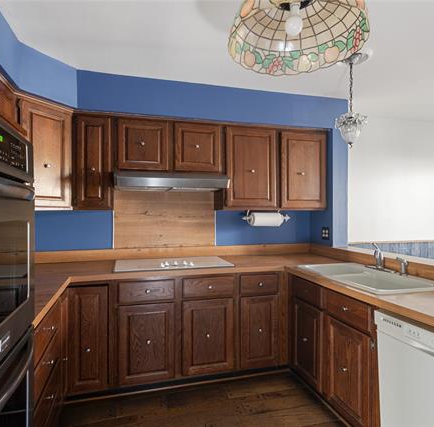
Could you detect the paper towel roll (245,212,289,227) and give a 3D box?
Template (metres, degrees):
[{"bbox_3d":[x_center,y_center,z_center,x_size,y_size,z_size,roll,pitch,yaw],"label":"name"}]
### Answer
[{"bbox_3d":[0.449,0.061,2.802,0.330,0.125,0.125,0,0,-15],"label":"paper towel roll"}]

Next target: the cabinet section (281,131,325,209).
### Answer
[{"bbox_3d":[0.779,-0.408,3.012,0.488,0.755,0.330,0,0,-16],"label":"cabinet section"}]

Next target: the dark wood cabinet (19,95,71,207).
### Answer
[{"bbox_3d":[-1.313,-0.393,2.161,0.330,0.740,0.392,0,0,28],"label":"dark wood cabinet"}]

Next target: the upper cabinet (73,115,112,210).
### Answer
[{"bbox_3d":[-0.976,-0.389,2.445,0.283,0.733,0.310,0,0,-15],"label":"upper cabinet"}]

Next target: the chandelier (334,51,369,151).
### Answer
[{"bbox_3d":[0.959,-0.790,2.150,0.236,0.650,0.236,0,0,-15],"label":"chandelier"}]

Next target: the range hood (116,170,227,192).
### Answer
[{"bbox_3d":[-0.406,-0.269,2.636,0.910,0.135,0.459,0,0,-15],"label":"range hood"}]

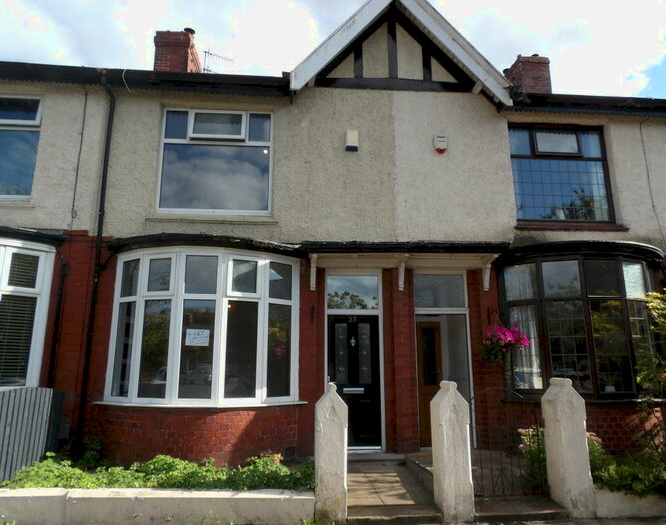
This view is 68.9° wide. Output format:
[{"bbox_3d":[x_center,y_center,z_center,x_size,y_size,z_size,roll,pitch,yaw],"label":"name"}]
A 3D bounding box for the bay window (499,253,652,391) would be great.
[{"bbox_3d":[3.930,0.962,7.294,2.644,2.060,0.758,1,-12,-4],"label":"bay window"}]

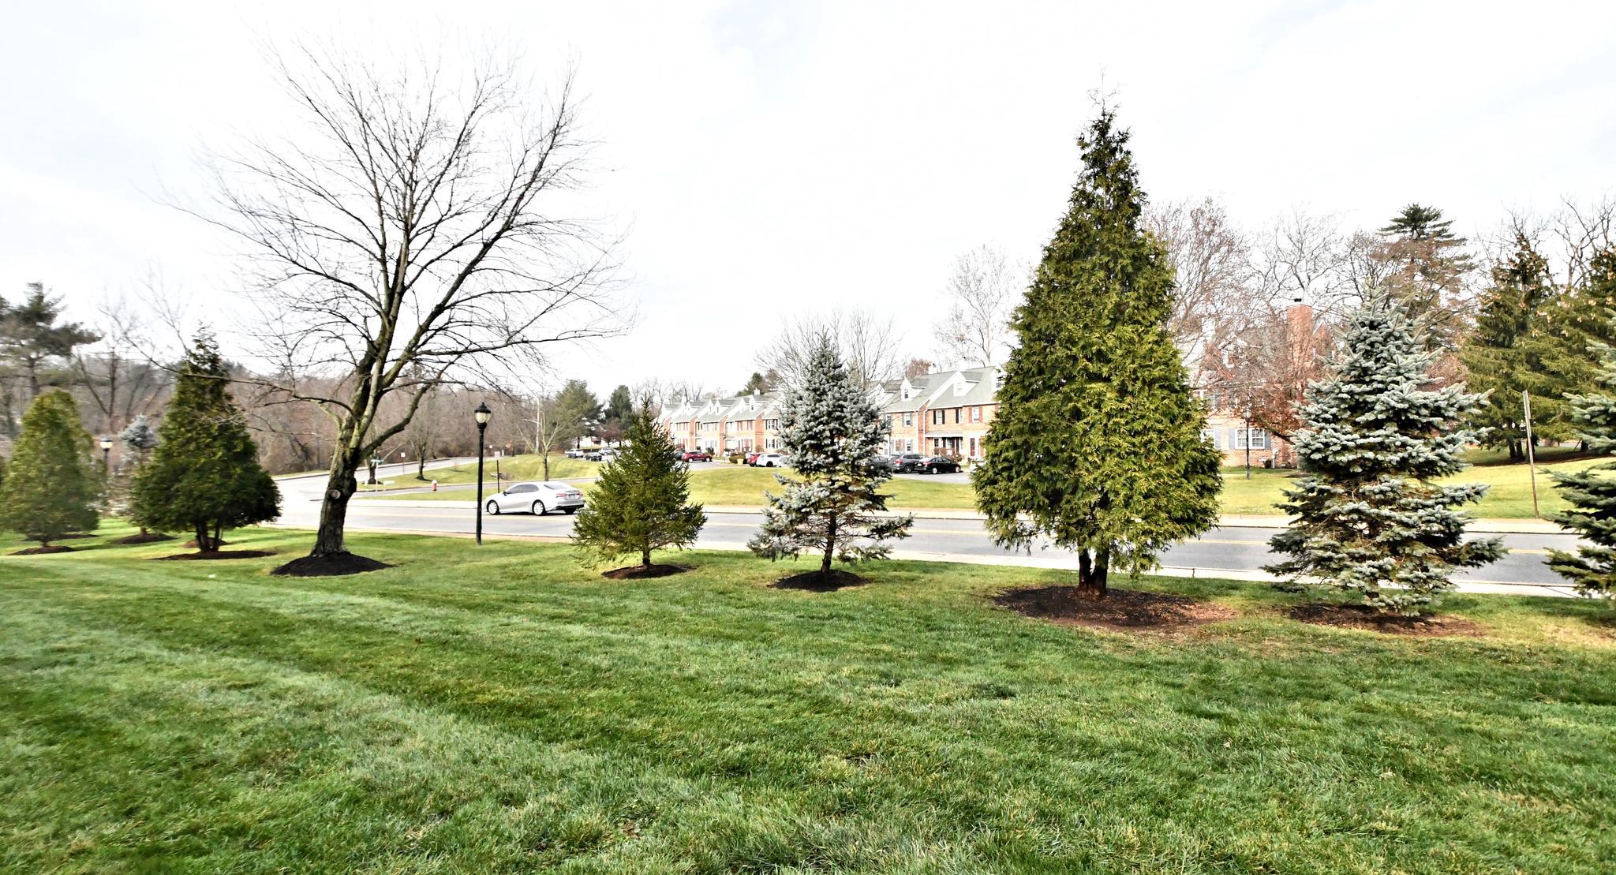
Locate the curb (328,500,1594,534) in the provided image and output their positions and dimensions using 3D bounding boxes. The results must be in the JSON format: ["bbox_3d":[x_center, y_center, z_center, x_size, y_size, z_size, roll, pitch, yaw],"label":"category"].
[{"bbox_3d":[-4.750,3.080,28.700,52.000,0.250,1.600,-2,-1,29],"label":"curb"}]

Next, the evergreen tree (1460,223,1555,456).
[{"bbox_3d":[43.176,-5.690,41.000,4.800,14.000,4.800,0,-1,0],"label":"evergreen tree"}]

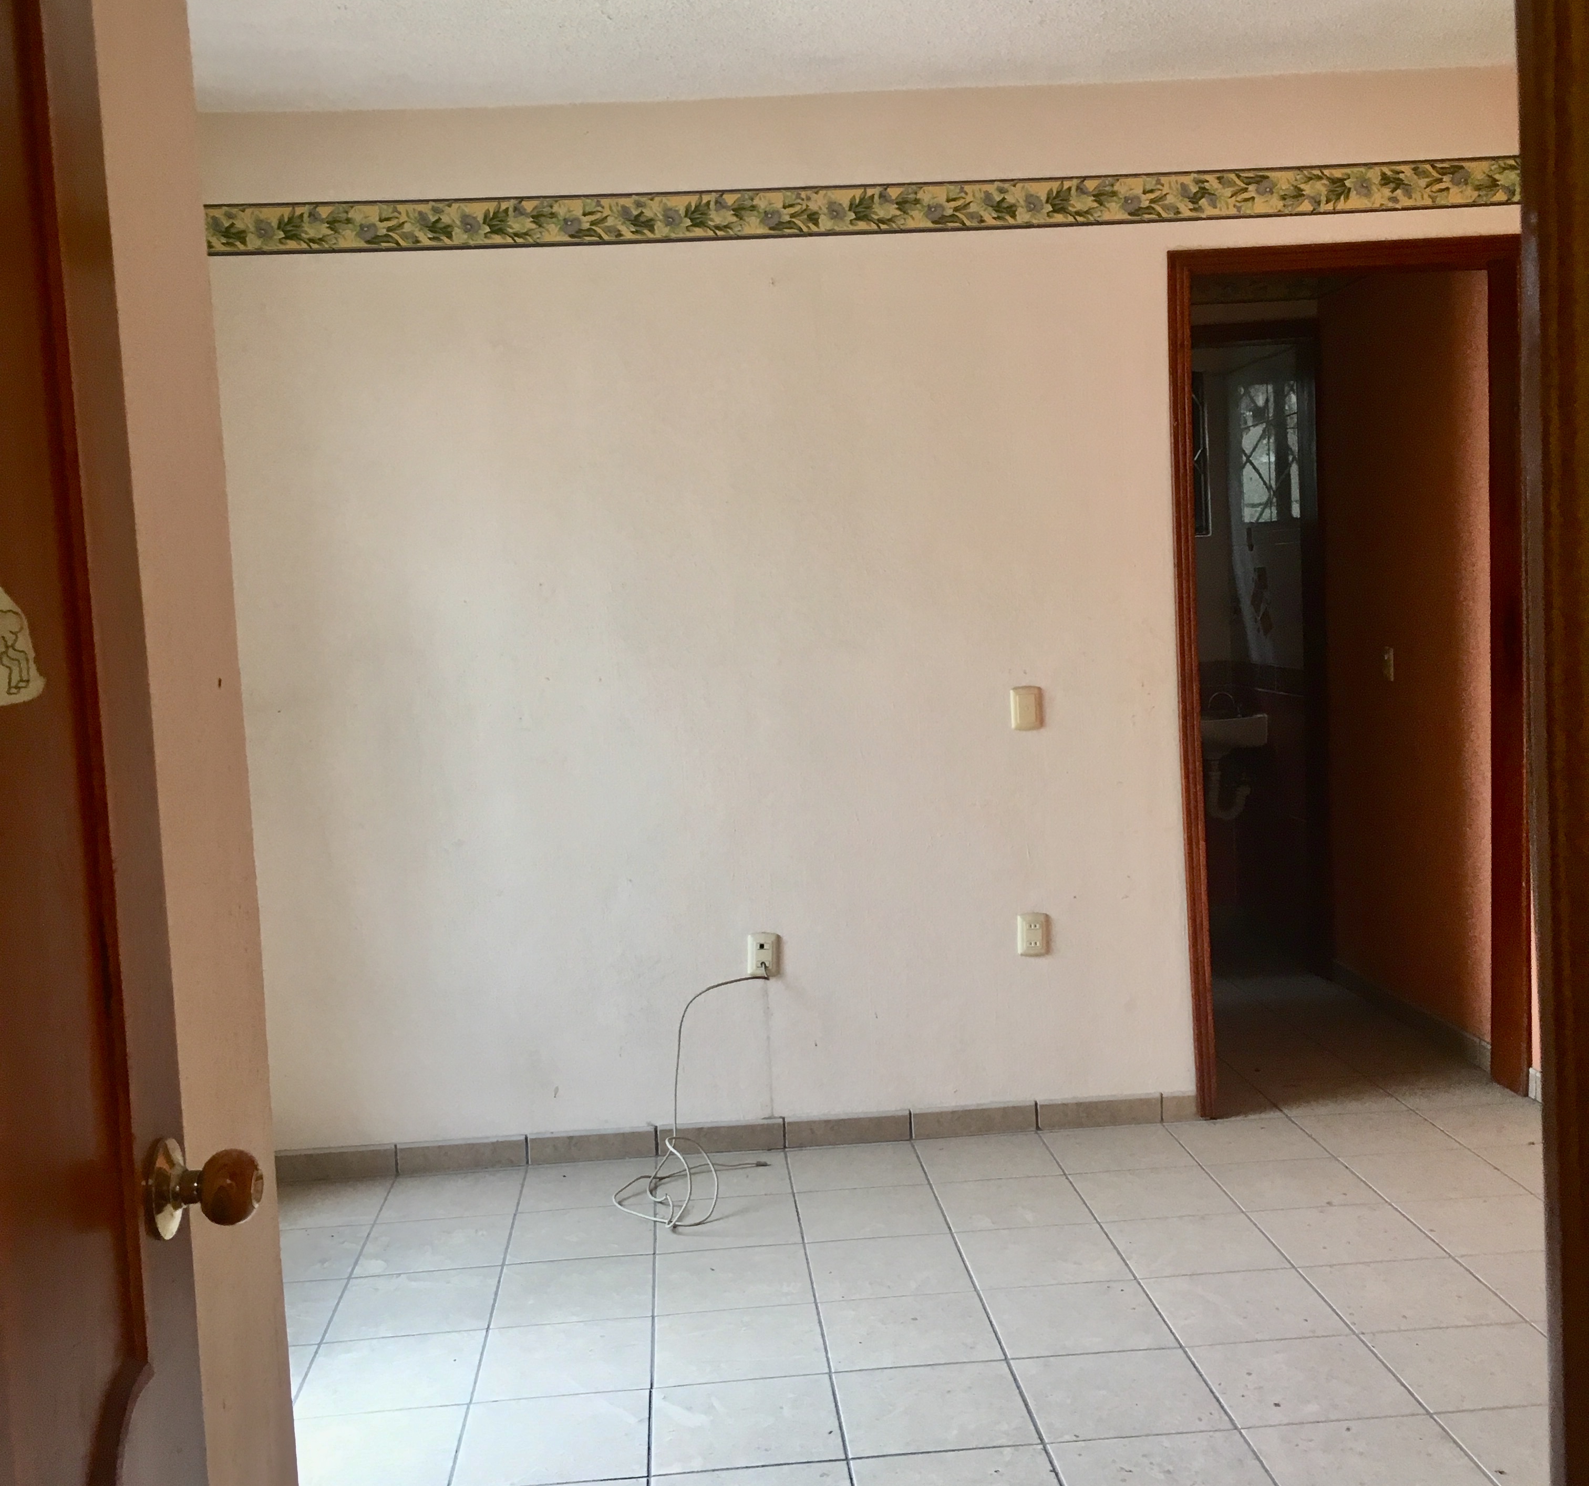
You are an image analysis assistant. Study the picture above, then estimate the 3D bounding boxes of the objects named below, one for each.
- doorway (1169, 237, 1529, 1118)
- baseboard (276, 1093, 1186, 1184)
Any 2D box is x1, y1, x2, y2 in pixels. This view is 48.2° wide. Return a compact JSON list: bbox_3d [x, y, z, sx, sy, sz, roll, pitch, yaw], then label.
[{"bbox_3d":[1.399,-0.151,4.508,0.888,2.165,0.152,-3,5,-4],"label":"doorway"},{"bbox_3d":[-0.131,0.979,4.429,2.295,0.078,0.022,-3,5,-4],"label":"baseboard"}]

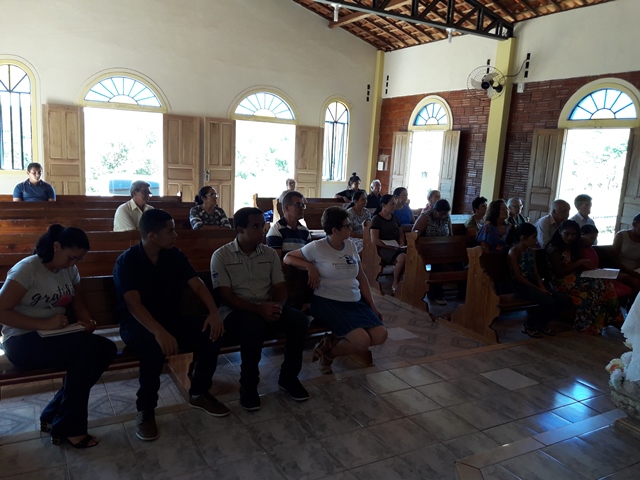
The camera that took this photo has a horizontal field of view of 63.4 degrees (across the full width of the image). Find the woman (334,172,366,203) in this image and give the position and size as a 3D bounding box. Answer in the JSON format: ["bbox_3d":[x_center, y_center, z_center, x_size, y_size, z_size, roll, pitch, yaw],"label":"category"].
[{"bbox_3d":[0.675,-0.742,11.075,0.697,1.320,0.847,-2,11,-29],"label":"woman"}]

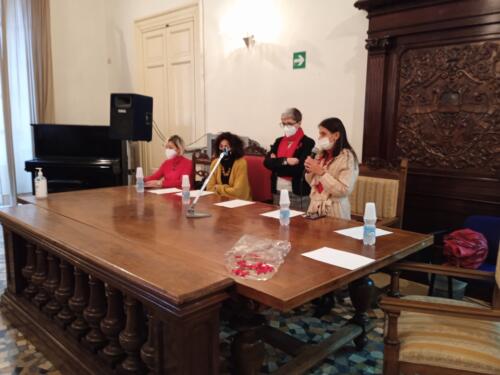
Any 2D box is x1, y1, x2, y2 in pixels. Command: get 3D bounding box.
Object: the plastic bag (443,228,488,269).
[{"bbox_3d":[1.522,0.437,2.850,0.260,0.240,0.200,8,11,44],"label":"plastic bag"}]

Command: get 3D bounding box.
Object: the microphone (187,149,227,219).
[{"bbox_3d":[-0.311,-0.038,2.991,0.318,0.485,0.170,-4,9,-27],"label":"microphone"}]

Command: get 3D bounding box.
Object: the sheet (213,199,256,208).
[{"bbox_3d":[-0.127,0.138,3.452,0.210,0.005,0.297,7,11,39],"label":"sheet"}]

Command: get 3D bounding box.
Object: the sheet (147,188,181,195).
[{"bbox_3d":[-0.855,0.038,4.129,0.210,0.005,0.297,8,11,44],"label":"sheet"}]

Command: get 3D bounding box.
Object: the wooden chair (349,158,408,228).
[{"bbox_3d":[0.894,0.356,3.458,0.600,1.214,0.610,8,11,43],"label":"wooden chair"}]

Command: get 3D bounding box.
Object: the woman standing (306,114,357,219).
[{"bbox_3d":[0.628,0.212,3.251,0.400,1.535,0.450,-3,9,-30],"label":"woman standing"}]

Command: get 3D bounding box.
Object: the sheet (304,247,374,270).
[{"bbox_3d":[0.437,0.346,1.998,0.210,0.003,0.297,-7,11,-44],"label":"sheet"}]

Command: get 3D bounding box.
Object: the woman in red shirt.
[{"bbox_3d":[-0.928,0.118,4.444,0.500,1.340,0.620,7,10,38],"label":"woman in red shirt"}]

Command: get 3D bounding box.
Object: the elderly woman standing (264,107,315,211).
[{"bbox_3d":[0.331,0.112,3.650,0.470,1.614,0.340,6,9,34],"label":"elderly woman standing"}]

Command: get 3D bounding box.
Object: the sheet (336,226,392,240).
[{"bbox_3d":[0.711,0.277,2.511,0.297,0.005,0.210,-5,10,-34],"label":"sheet"}]

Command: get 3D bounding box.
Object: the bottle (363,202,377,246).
[{"bbox_3d":[0.672,0.200,2.239,0.070,0.236,0.070,8,11,43],"label":"bottle"}]

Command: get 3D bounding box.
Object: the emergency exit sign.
[{"bbox_3d":[0.531,-1.359,4.327,0.168,0.170,0.010,8,11,44],"label":"emergency exit sign"}]

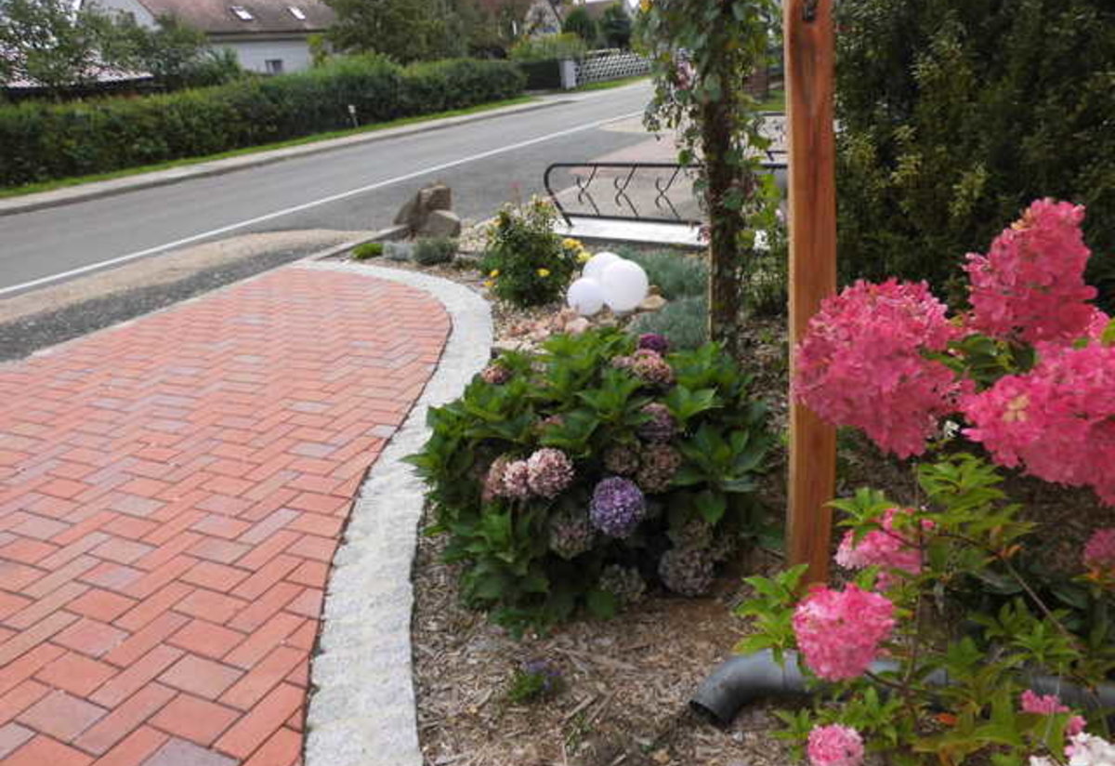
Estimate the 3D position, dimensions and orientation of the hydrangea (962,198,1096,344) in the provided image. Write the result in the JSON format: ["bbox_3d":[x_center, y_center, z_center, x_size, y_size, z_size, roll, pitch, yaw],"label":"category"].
[{"bbox_3d":[0.636,-0.149,1.080,0.165,0.185,0.160,6,25,30],"label":"hydrangea"}]

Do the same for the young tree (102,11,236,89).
[{"bbox_3d":[-10.179,-7.969,21.375,3.600,3.358,3.100,-6,22,0],"label":"young tree"}]

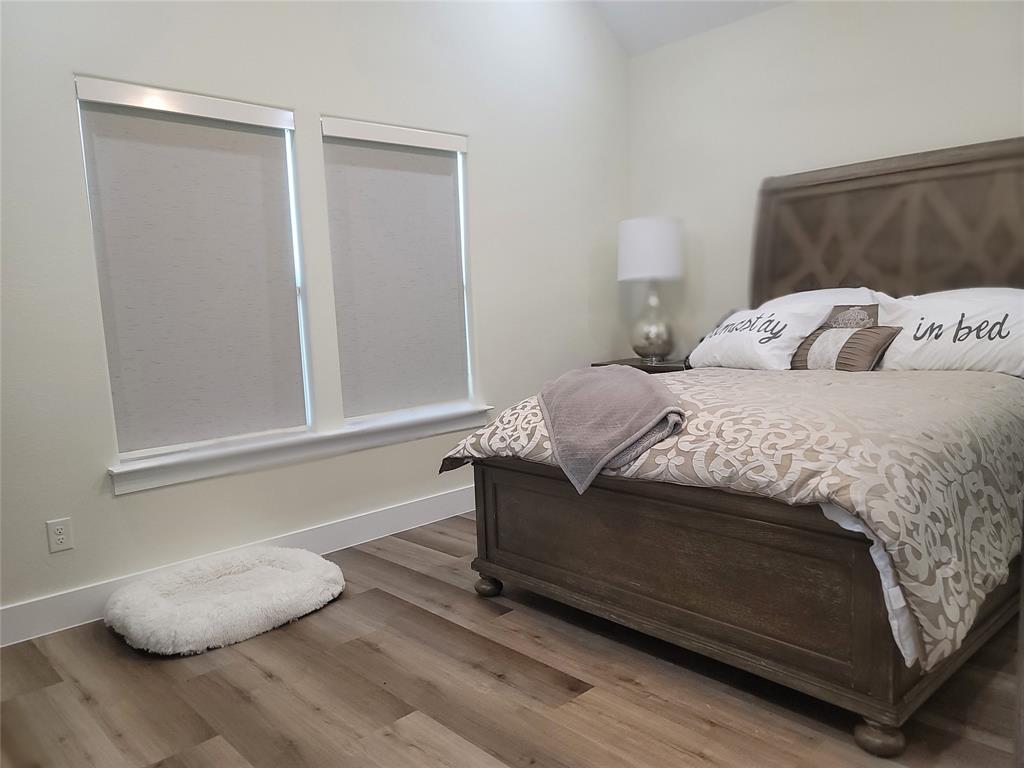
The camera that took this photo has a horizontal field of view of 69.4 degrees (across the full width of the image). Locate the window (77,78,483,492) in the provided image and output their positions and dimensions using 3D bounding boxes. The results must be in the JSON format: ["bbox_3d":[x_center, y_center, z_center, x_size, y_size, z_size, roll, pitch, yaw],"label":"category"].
[{"bbox_3d":[-0.911,-0.462,3.541,1.980,1.613,0.120,-8,8,-43],"label":"window"}]

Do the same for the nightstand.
[{"bbox_3d":[0.971,0.241,4.729,0.480,0.748,0.750,-8,8,-43],"label":"nightstand"}]

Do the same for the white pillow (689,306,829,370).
[{"bbox_3d":[1.358,-0.262,3.906,0.700,0.440,0.190,4,-33,47],"label":"white pillow"}]

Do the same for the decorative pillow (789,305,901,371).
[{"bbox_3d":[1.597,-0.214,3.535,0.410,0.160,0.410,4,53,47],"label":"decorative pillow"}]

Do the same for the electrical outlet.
[{"bbox_3d":[-1.721,0.577,2.821,0.079,0.122,0.008,-8,8,-43],"label":"electrical outlet"}]

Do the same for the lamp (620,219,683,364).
[{"bbox_3d":[0.901,-0.596,4.743,0.414,0.920,0.414,-2,6,0],"label":"lamp"}]

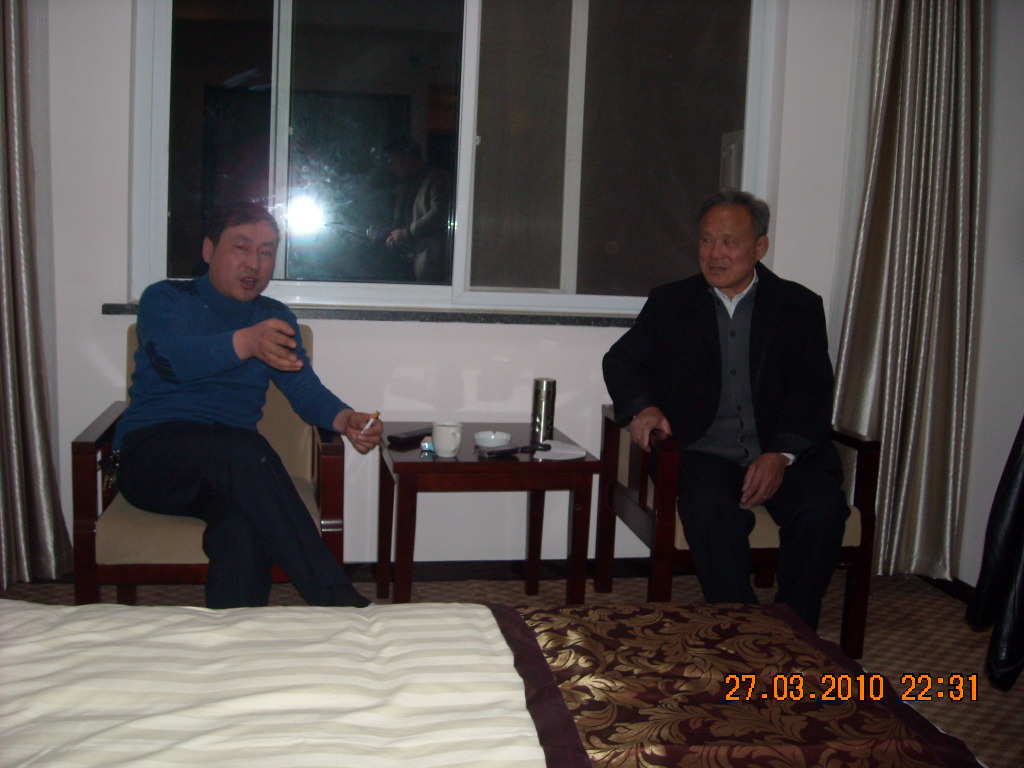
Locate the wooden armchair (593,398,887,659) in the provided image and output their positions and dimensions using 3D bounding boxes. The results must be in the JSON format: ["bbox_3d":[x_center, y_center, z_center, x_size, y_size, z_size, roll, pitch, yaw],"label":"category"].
[{"bbox_3d":[0.621,0.287,3.022,0.603,0.829,0.626,1,8,-9],"label":"wooden armchair"}]

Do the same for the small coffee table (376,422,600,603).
[{"bbox_3d":[-0.099,0.423,2.902,0.528,0.537,0.568,1,8,-12],"label":"small coffee table"}]

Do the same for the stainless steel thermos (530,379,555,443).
[{"bbox_3d":[0.090,0.074,2.874,0.062,0.176,0.062,1,8,-12],"label":"stainless steel thermos"}]

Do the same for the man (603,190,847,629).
[{"bbox_3d":[0.620,0.110,2.770,0.660,1.247,0.720,2,8,-4],"label":"man"}]

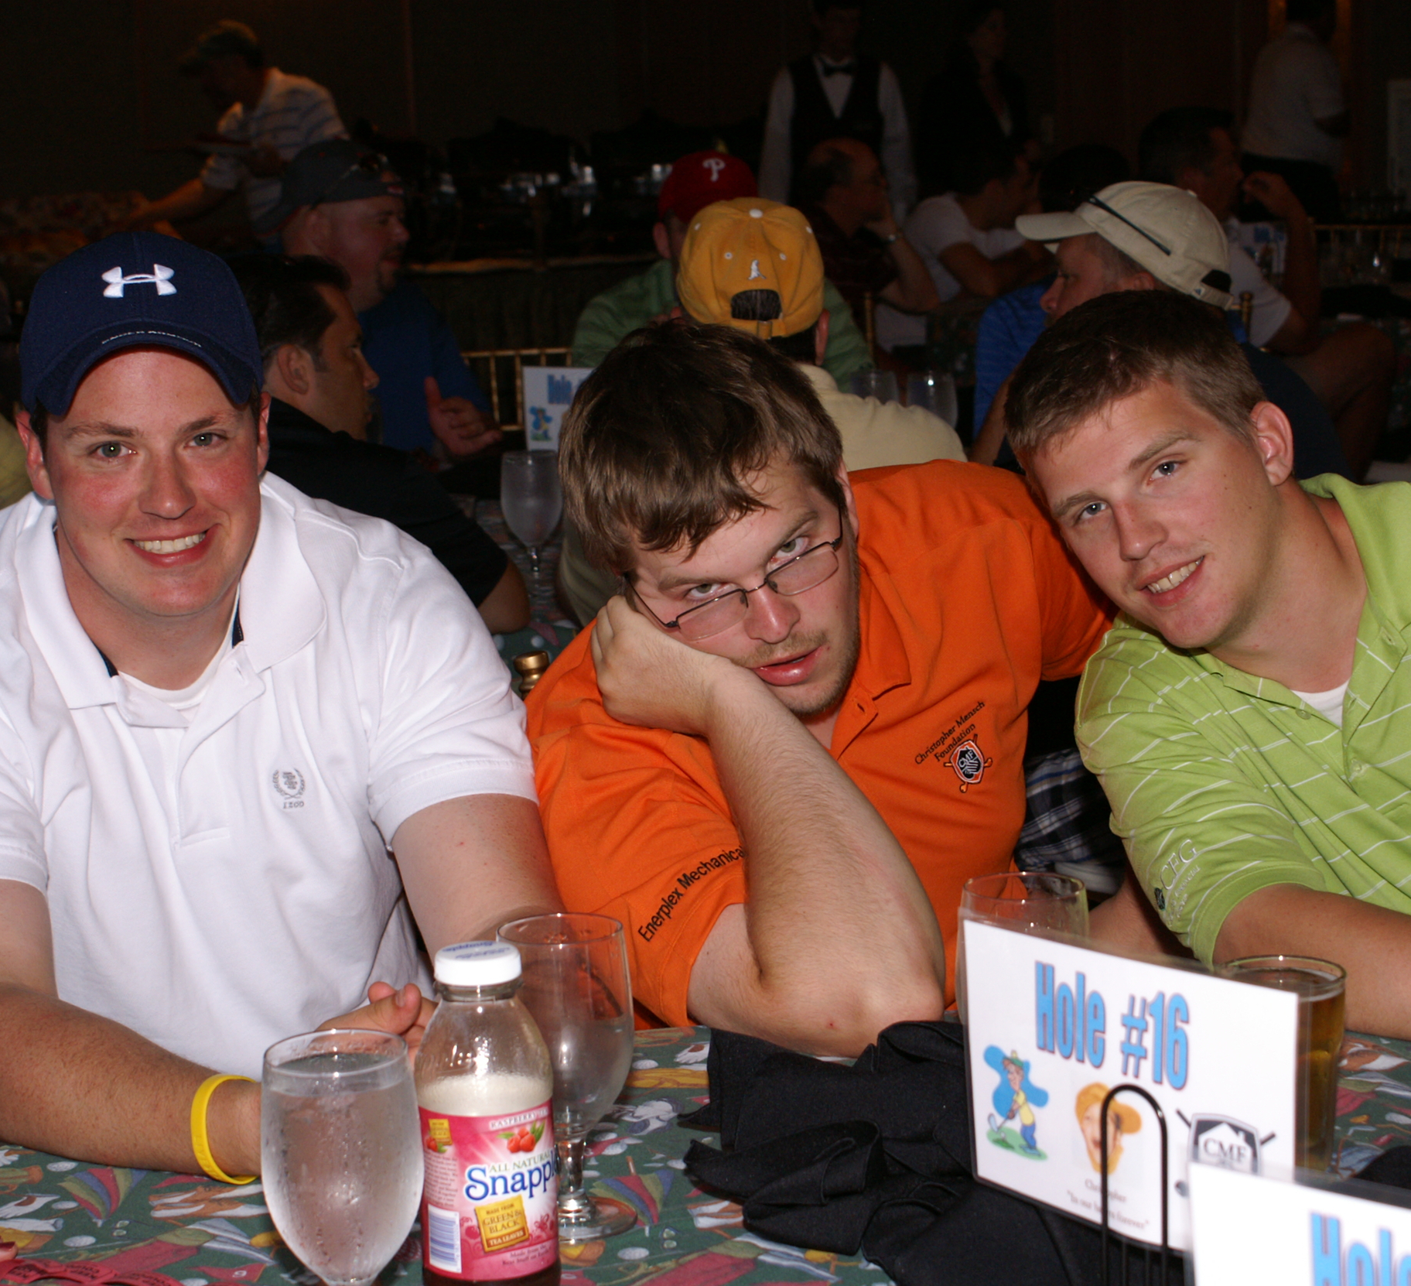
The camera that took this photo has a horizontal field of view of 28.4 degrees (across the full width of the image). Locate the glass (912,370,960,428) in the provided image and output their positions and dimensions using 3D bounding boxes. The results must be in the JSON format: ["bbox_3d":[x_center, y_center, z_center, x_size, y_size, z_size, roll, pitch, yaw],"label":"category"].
[{"bbox_3d":[0.365,-0.349,4.495,0.080,0.165,0.080,-2,11,0],"label":"glass"}]

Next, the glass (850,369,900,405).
[{"bbox_3d":[0.266,-0.339,4.350,0.077,0.177,0.077,-2,11,0],"label":"glass"}]

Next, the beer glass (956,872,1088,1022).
[{"bbox_3d":[0.183,0.219,1.591,0.079,0.164,0.079,-2,11,0],"label":"beer glass"}]

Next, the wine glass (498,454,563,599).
[{"bbox_3d":[-0.211,-0.147,3.430,0.077,0.177,0.077,-2,11,0],"label":"wine glass"}]

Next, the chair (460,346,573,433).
[{"bbox_3d":[-0.359,-0.149,5.632,0.400,0.920,0.430,-2,11,-3],"label":"chair"}]

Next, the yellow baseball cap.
[{"bbox_3d":[0.053,-0.450,3.310,0.172,0.155,0.265,-3,11,-3],"label":"yellow baseball cap"}]

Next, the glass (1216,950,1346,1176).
[{"bbox_3d":[0.326,0.242,1.579,0.072,0.114,0.072,-2,11,0],"label":"glass"}]

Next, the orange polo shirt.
[{"bbox_3d":[0.098,0.106,2.110,0.480,0.510,0.380,-14,23,-9],"label":"orange polo shirt"}]

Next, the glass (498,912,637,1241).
[{"bbox_3d":[-0.076,0.237,1.542,0.079,0.164,0.079,-2,11,0],"label":"glass"}]

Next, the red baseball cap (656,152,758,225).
[{"bbox_3d":[0.006,-0.755,4.680,0.175,0.150,0.265,-3,11,-6],"label":"red baseball cap"}]

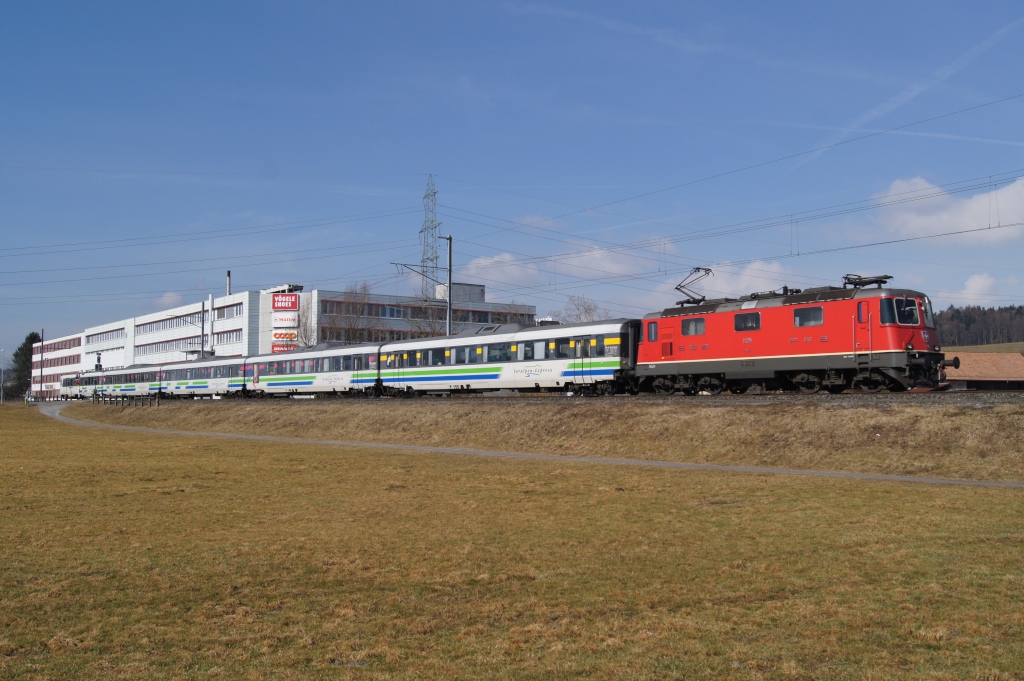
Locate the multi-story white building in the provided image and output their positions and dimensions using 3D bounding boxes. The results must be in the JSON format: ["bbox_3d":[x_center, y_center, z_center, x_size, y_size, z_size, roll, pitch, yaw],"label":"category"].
[{"bbox_3d":[-55.706,4.968,205.718,46.102,16.969,137.284,2,-4,-37],"label":"multi-story white building"}]

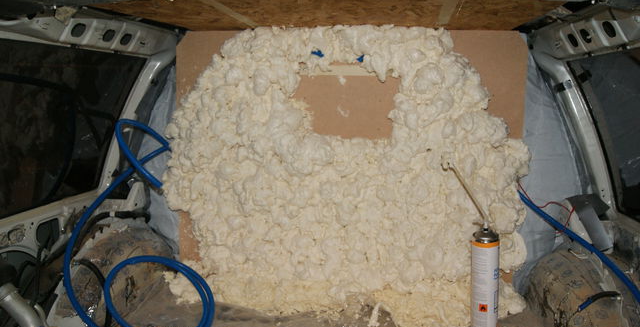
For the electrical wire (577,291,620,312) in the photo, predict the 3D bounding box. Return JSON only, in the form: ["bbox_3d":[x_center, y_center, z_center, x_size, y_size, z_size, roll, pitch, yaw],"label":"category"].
[{"bbox_3d":[0.645,0.316,1.110,0.105,0.045,0.055,1,6,0],"label":"electrical wire"}]

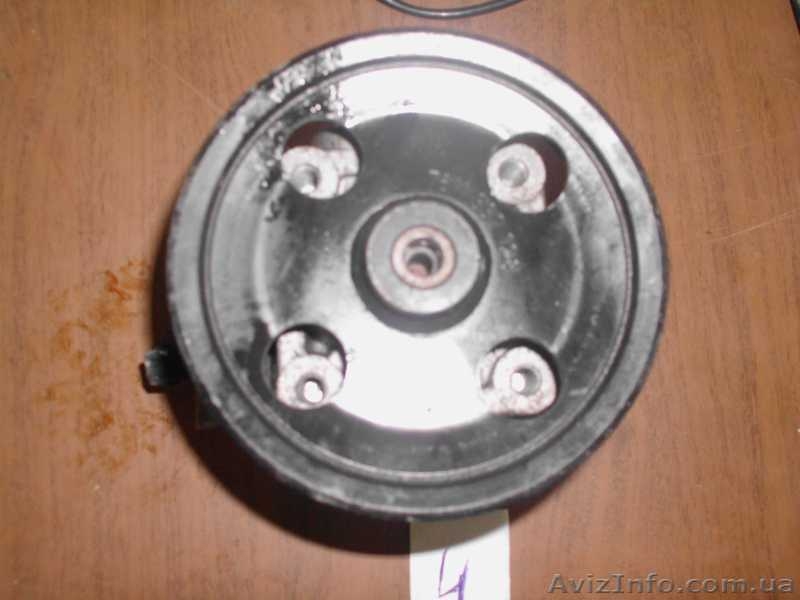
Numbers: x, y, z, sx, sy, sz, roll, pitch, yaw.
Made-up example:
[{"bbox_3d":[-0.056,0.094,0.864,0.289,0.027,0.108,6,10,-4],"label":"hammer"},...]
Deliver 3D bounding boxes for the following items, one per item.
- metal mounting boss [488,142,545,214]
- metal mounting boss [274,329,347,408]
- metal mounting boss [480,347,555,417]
[{"bbox_3d":[0.034,-0.035,0.266,0.017,0.018,0.020,0,84,-2],"label":"metal mounting boss"},{"bbox_3d":[-0.029,0.022,0.277,0.022,0.019,0.024,0,83,-4],"label":"metal mounting boss"},{"bbox_3d":[0.033,0.024,0.260,0.022,0.018,0.020,0,84,-2],"label":"metal mounting boss"}]

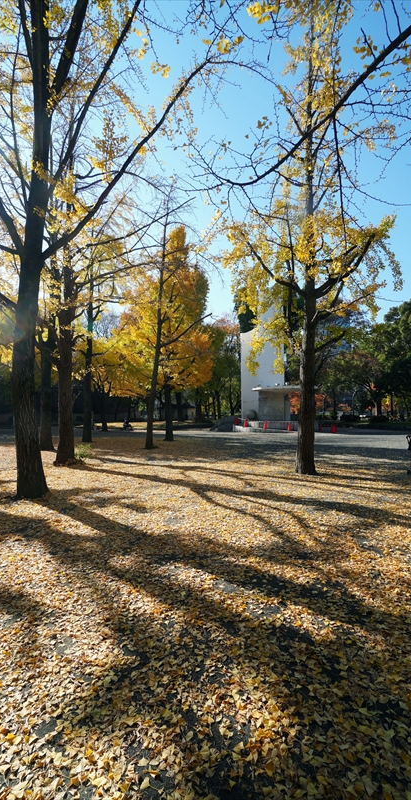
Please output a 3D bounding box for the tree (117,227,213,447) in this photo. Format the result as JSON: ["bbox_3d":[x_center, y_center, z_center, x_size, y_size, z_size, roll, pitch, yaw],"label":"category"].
[{"bbox_3d":[-2.200,-3.400,17.600,5.100,11.700,5.000,0,-2,0],"label":"tree"}]

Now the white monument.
[{"bbox_3d":[5.850,-3.200,30.000,5.200,10.600,2.500,-1,-2,18],"label":"white monument"}]

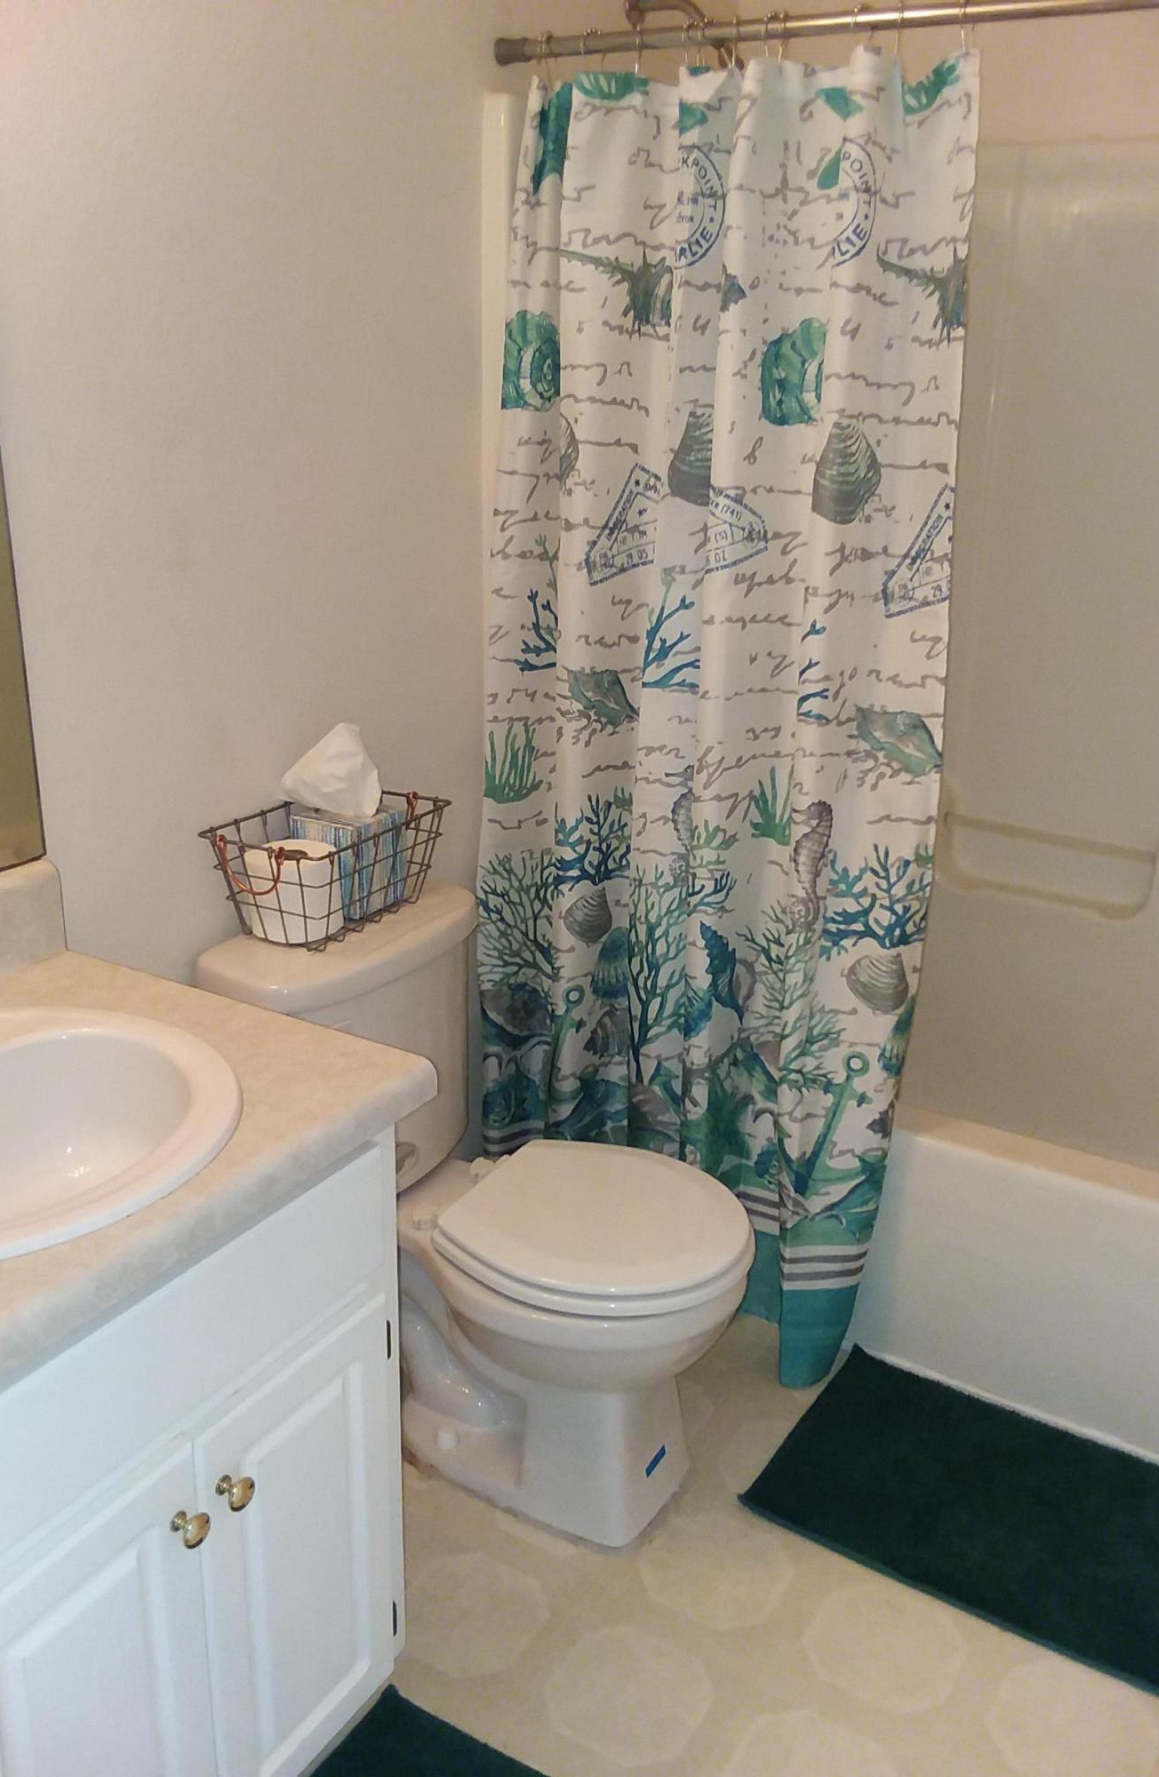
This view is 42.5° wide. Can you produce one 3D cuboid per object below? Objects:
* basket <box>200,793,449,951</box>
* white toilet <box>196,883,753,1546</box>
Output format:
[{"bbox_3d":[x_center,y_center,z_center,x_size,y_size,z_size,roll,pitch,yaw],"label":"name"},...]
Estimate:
[{"bbox_3d":[-0.337,-0.027,2.027,0.195,0.145,0.298,12,22,27],"label":"basket"},{"bbox_3d":[-0.109,0.453,2.035,0.688,0.743,0.455,13,22,29],"label":"white toilet"}]

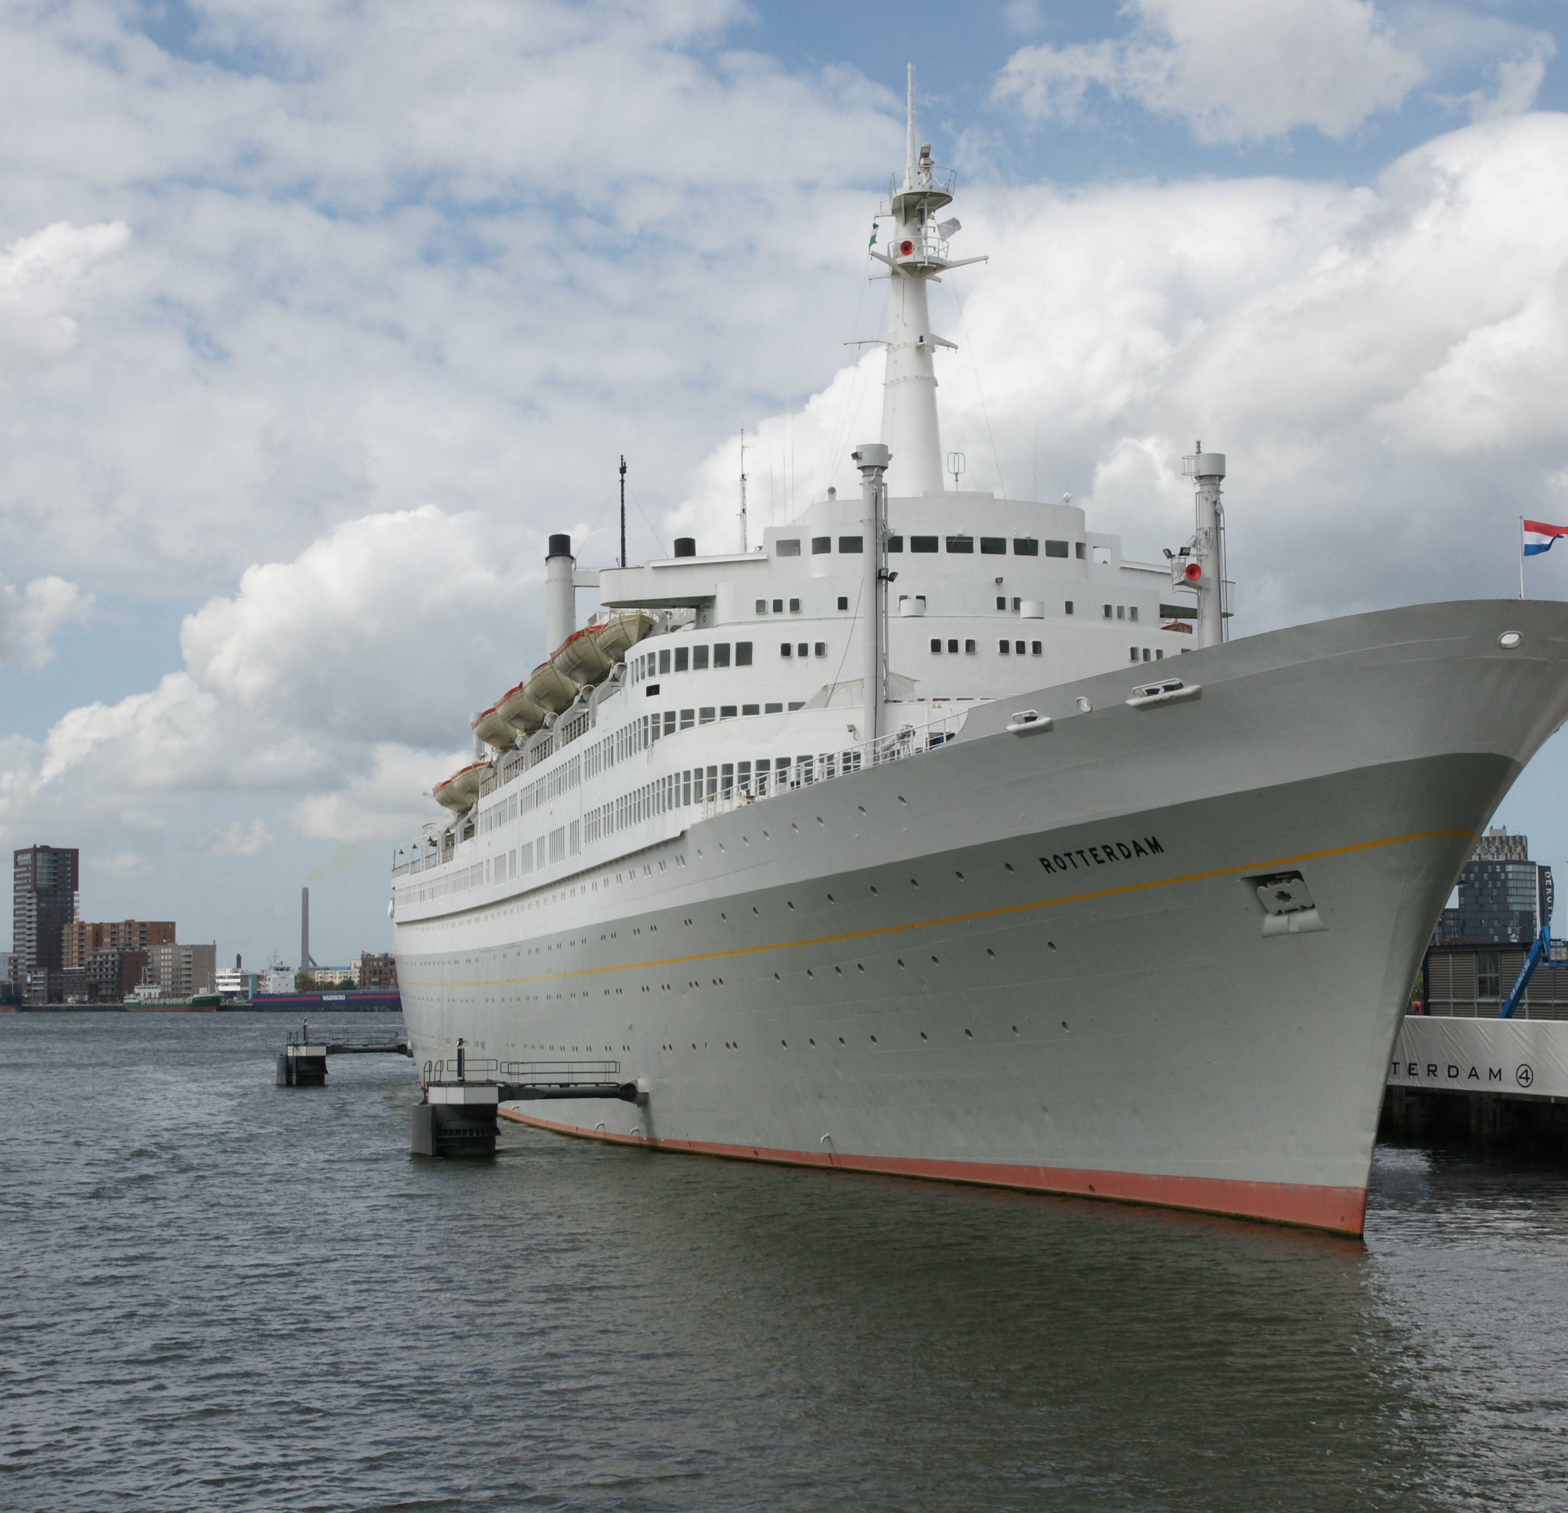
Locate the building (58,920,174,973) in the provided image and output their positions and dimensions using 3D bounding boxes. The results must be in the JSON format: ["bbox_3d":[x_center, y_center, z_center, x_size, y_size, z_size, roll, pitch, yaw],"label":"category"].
[{"bbox_3d":[-289.287,90.413,1243.384,14.000,34.600,72.000,4,-6,-41],"label":"building"}]

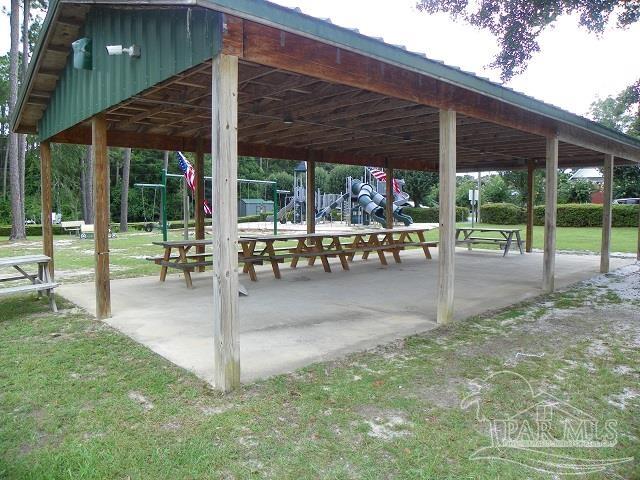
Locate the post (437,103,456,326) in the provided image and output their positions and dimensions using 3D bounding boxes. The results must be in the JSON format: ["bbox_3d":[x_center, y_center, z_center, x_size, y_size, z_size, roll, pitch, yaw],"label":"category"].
[{"bbox_3d":[1.487,-0.275,5.629,0.145,2.517,0.145,-4,6,-42],"label":"post"}]

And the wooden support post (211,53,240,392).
[{"bbox_3d":[-0.708,-0.102,3.638,0.145,2.560,0.145,-4,6,-42],"label":"wooden support post"}]

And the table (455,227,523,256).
[{"bbox_3d":[4.821,0.034,13.951,1.420,0.740,1.950,-4,6,-42],"label":"table"}]

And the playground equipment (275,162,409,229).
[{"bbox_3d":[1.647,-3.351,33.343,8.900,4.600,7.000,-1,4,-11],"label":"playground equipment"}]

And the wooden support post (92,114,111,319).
[{"bbox_3d":[-2.677,-0.272,5.897,0.145,2.570,0.145,-4,6,-42],"label":"wooden support post"}]

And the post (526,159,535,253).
[{"bbox_3d":[6.139,-0.907,14.036,0.145,2.660,0.145,-4,6,-42],"label":"post"}]

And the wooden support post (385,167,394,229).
[{"bbox_3d":[2.071,-0.902,14.220,0.145,2.517,0.145,-4,6,-42],"label":"wooden support post"}]

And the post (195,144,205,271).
[{"bbox_3d":[-2.549,-0.621,10.190,0.145,2.620,0.145,-4,6,-42],"label":"post"}]

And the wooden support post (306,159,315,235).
[{"bbox_3d":[-0.229,-0.766,12.226,0.145,2.600,0.145,-4,6,-42],"label":"wooden support post"}]

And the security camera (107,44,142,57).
[{"bbox_3d":[-1.824,-1.757,4.462,0.300,0.115,0.095,-14,13,-41],"label":"security camera"}]

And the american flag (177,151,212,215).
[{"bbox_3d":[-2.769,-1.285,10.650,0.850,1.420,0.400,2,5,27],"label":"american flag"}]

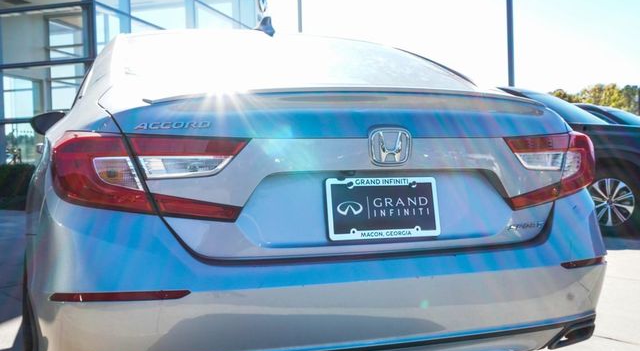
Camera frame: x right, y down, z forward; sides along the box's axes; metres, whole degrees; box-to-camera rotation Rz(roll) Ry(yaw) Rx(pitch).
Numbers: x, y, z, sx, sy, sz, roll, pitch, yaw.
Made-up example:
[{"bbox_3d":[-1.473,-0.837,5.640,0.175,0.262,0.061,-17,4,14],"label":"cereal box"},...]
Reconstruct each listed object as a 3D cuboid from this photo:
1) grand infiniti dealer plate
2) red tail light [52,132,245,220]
[{"bbox_3d":[0.169,0.085,1.809,0.312,0.160,0.015,-1,-8,-18],"label":"grand infiniti dealer plate"},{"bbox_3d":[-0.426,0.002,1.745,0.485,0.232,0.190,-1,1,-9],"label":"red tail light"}]

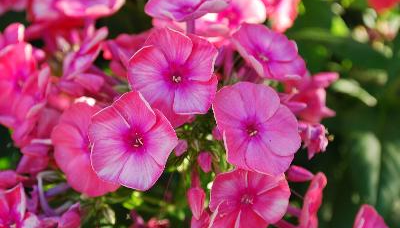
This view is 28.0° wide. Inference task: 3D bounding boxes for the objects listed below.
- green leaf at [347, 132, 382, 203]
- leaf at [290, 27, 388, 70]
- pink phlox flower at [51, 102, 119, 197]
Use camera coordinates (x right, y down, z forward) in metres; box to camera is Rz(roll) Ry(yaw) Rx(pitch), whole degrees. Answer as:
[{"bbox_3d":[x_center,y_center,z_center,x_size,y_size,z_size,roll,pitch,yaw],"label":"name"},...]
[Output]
[{"bbox_3d":[0.082,0.027,0.400,0.017,0.036,0.007,-4,-15,5],"label":"green leaf"},{"bbox_3d":[0.069,-0.032,0.400,0.046,0.007,0.022,16,49,7],"label":"leaf"},{"bbox_3d":[-0.044,0.013,0.308,0.032,0.035,0.009,10,0,25],"label":"pink phlox flower"}]

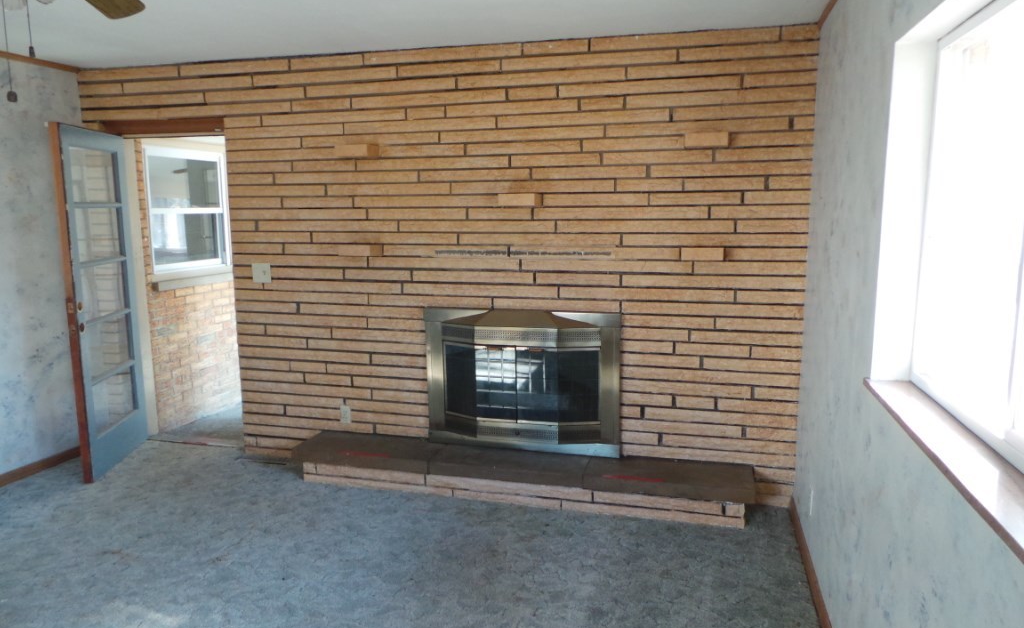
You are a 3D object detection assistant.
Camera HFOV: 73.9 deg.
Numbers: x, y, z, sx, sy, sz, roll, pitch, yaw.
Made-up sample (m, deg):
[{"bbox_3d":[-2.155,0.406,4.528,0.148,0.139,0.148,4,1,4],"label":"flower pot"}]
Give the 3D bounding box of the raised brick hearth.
[{"bbox_3d":[0.010,0.880,3.689,2.474,0.215,0.326,2,8,14],"label":"raised brick hearth"}]

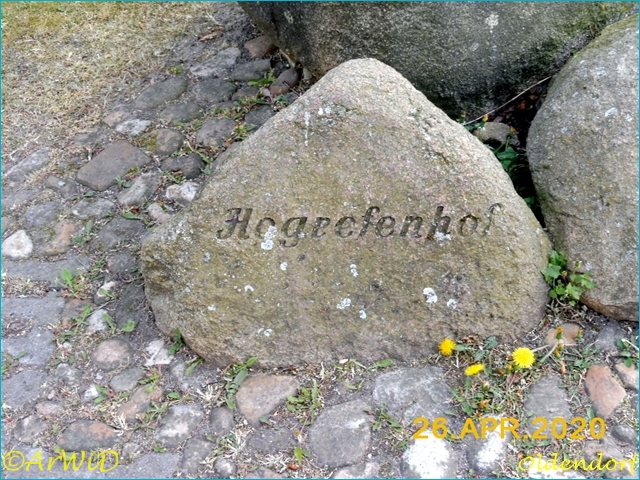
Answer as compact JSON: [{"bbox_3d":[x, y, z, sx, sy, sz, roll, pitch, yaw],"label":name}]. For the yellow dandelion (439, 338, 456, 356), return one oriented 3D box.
[{"bbox_3d":[0.257,0.216,1.750,0.036,0.020,0.036,-4,49,4],"label":"yellow dandelion"}]

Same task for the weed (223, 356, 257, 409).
[{"bbox_3d":[-0.158,0.280,1.710,0.064,0.045,0.090,0,40,0],"label":"weed"}]

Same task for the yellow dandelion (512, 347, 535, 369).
[{"bbox_3d":[0.403,0.233,1.720,0.043,0.020,0.043,0,53,0],"label":"yellow dandelion"}]

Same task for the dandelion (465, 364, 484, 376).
[{"bbox_3d":[0.302,0.255,1.700,0.039,0.015,0.039,-16,12,13],"label":"dandelion"}]

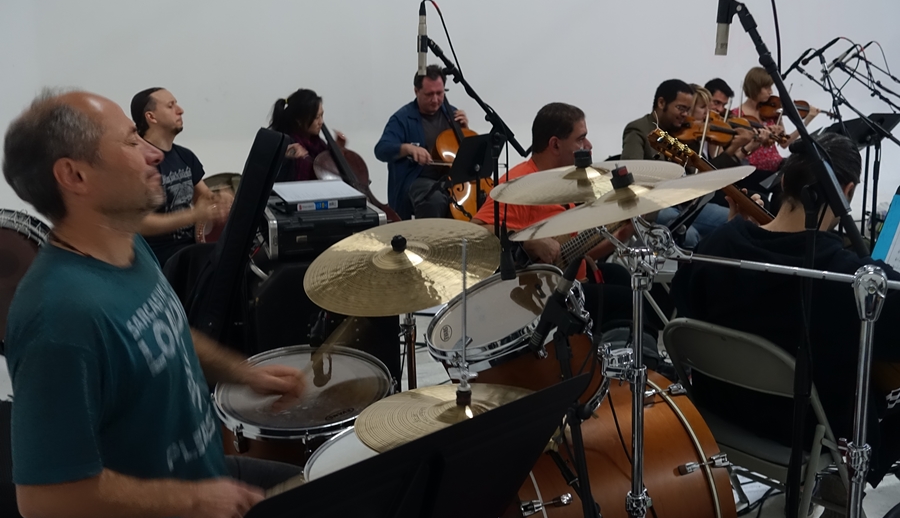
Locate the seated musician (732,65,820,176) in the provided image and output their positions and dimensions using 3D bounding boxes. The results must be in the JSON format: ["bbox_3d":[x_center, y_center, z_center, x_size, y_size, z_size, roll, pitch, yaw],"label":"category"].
[{"bbox_3d":[2.263,-0.594,6.653,0.850,1.340,0.620,5,12,24],"label":"seated musician"}]

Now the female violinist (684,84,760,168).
[{"bbox_3d":[1.626,-0.380,5.712,0.800,1.270,0.620,6,12,29],"label":"female violinist"}]

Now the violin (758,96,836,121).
[{"bbox_3d":[2.359,-1.012,6.600,0.590,0.100,0.210,3,42,-20],"label":"violin"}]

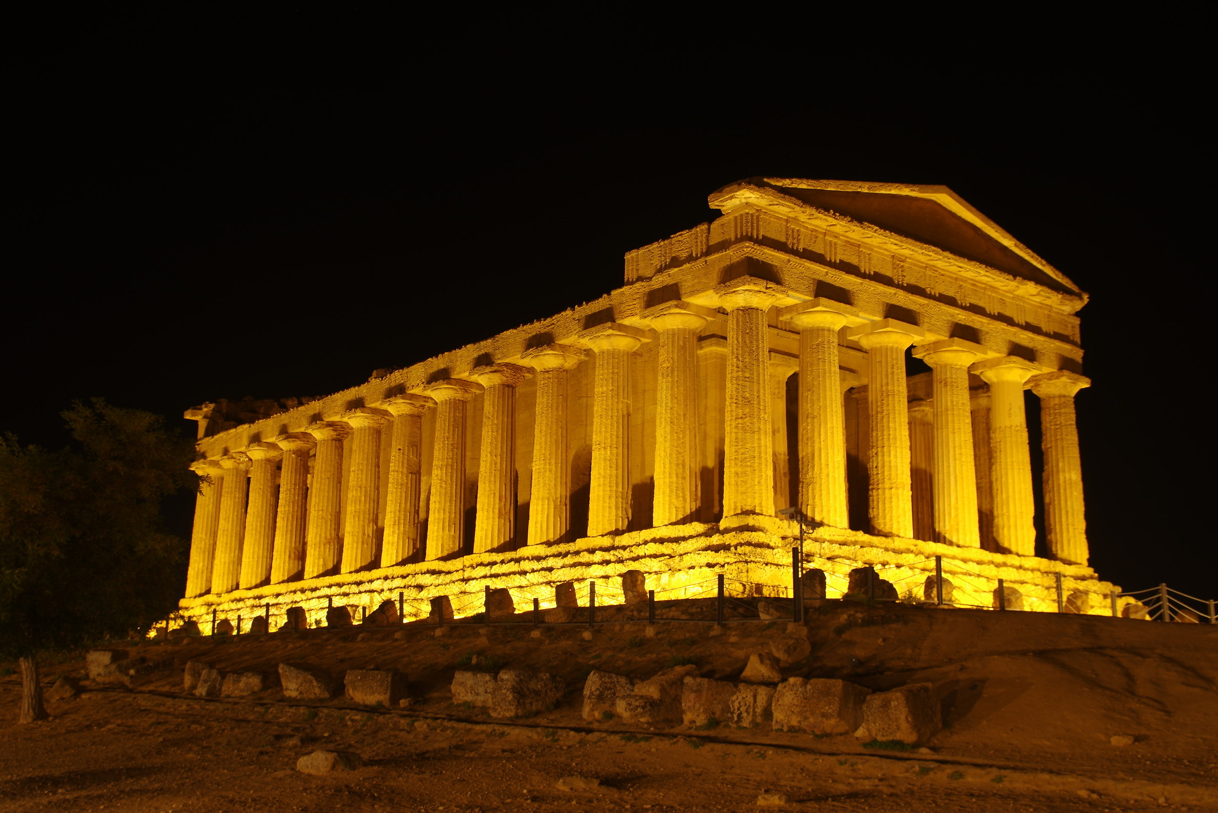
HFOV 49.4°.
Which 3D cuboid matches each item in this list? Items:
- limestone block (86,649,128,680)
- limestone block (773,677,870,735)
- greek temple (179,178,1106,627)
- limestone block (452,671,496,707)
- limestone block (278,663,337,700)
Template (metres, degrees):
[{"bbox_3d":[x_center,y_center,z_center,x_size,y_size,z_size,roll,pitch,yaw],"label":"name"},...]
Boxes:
[{"bbox_3d":[-14.712,7.563,38.800,0.842,0.858,0.758,-1,-13,9],"label":"limestone block"},{"bbox_3d":[2.935,4.140,18.300,1.143,0.749,0.743,-9,-16,35],"label":"limestone block"},{"bbox_3d":[-1.986,2.912,56.441,19.305,13.700,41.758,12,-17,-38],"label":"greek temple"},{"bbox_3d":[-2.359,5.002,23.400,0.723,0.602,0.579,0,-13,3],"label":"limestone block"},{"bbox_3d":[-6.725,6.154,29.600,1.143,0.780,0.629,-2,-14,12],"label":"limestone block"}]

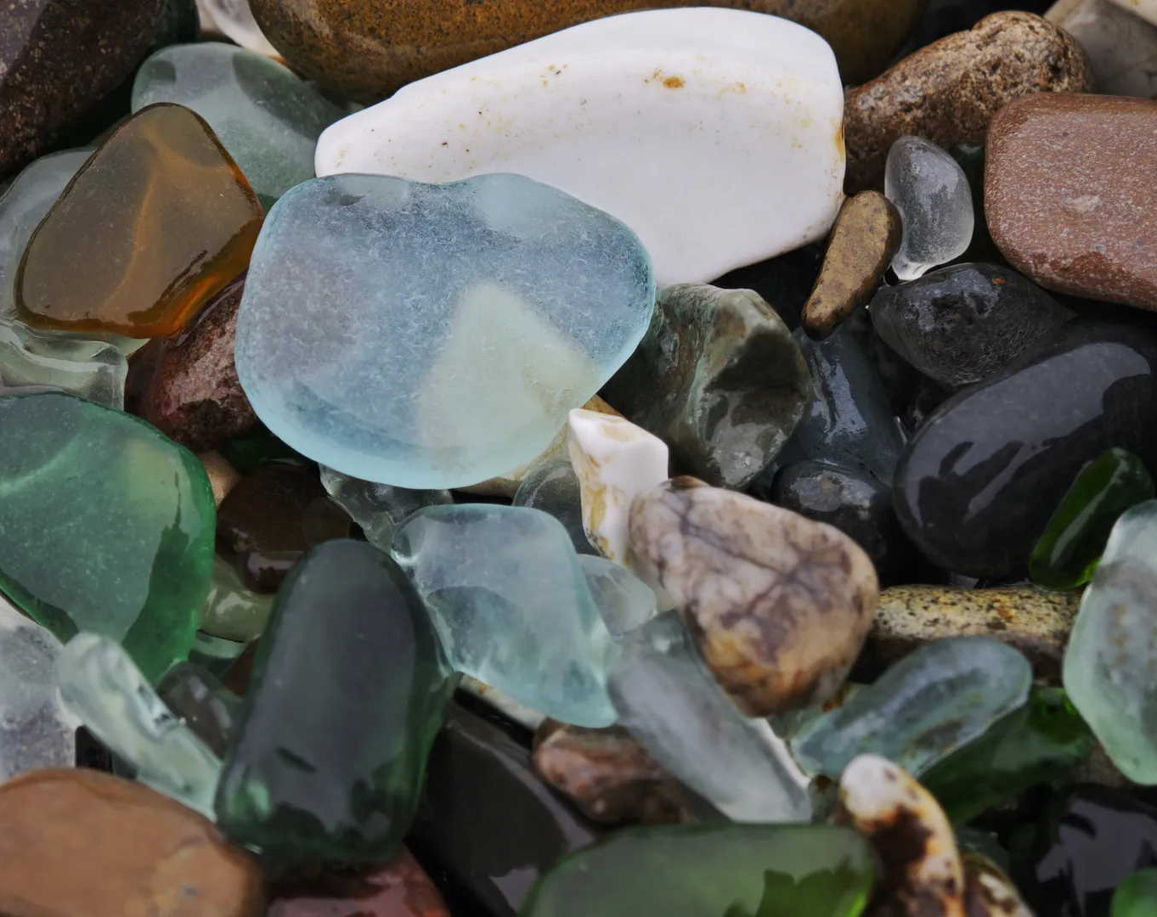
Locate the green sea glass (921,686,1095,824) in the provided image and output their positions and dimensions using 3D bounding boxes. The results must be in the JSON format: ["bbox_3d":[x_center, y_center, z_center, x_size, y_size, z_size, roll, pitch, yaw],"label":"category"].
[{"bbox_3d":[0.052,0.035,0.255,0.025,0.008,0.013,-32,65,-17],"label":"green sea glass"}]

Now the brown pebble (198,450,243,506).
[{"bbox_3d":[-0.049,0.003,0.281,0.009,0.008,0.013,-30,60,-20],"label":"brown pebble"}]

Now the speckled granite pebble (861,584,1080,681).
[{"bbox_3d":[0.044,0.020,0.238,0.029,0.011,0.011,0,47,0],"label":"speckled granite pebble"}]

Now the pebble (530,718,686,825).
[{"bbox_3d":[0.005,0.033,0.226,0.019,0.012,0.014,15,49,13],"label":"pebble"}]

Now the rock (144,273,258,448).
[{"bbox_3d":[-0.044,-0.013,0.268,0.019,0.016,0.030,27,53,23],"label":"rock"}]

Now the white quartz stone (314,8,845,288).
[{"bbox_3d":[0.001,-0.043,0.300,0.072,0.022,0.036,-16,61,-9],"label":"white quartz stone"}]

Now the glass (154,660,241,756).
[{"bbox_3d":[-0.047,0.031,0.258,0.011,0.009,0.016,-30,64,-16],"label":"glass"}]

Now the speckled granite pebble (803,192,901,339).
[{"bbox_3d":[0.036,-0.025,0.276,0.008,0.007,0.021,15,63,13],"label":"speckled granite pebble"}]

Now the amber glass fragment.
[{"bbox_3d":[-0.060,-0.033,0.293,0.025,0.008,0.038,24,70,19],"label":"amber glass fragment"}]

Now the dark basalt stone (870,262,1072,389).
[{"bbox_3d":[0.050,-0.017,0.271,0.025,0.013,0.017,7,48,7],"label":"dark basalt stone"}]

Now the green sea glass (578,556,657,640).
[{"bbox_3d":[0.004,0.017,0.262,0.010,0.007,0.014,-31,66,-15],"label":"green sea glass"}]

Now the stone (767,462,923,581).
[{"bbox_3d":[0.035,0.009,0.277,0.021,0.014,0.016,14,56,10],"label":"stone"}]

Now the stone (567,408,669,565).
[{"bbox_3d":[0.005,0.004,0.250,0.012,0.019,0.009,19,50,17],"label":"stone"}]

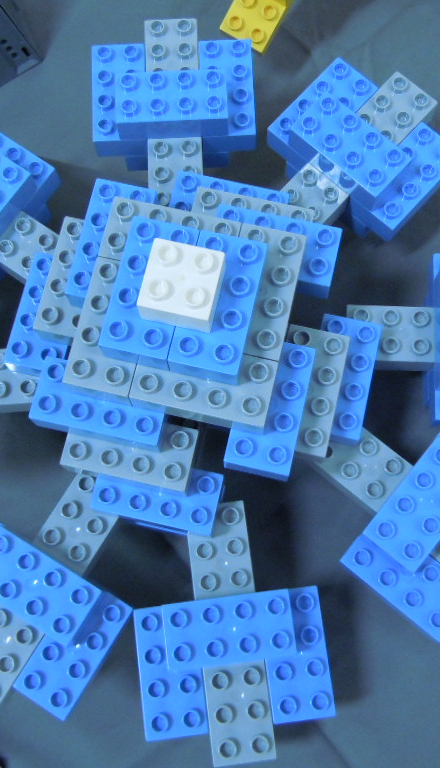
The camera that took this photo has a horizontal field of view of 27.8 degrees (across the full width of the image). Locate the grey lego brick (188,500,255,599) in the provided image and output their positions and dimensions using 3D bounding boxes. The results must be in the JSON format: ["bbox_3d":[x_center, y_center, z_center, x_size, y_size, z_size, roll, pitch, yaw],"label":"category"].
[{"bbox_3d":[0.002,0.096,0.468,0.032,0.023,0.064,-7,76,-1],"label":"grey lego brick"}]

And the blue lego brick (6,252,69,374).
[{"bbox_3d":[-0.091,-0.037,0.483,0.032,0.023,0.064,12,76,4],"label":"blue lego brick"}]

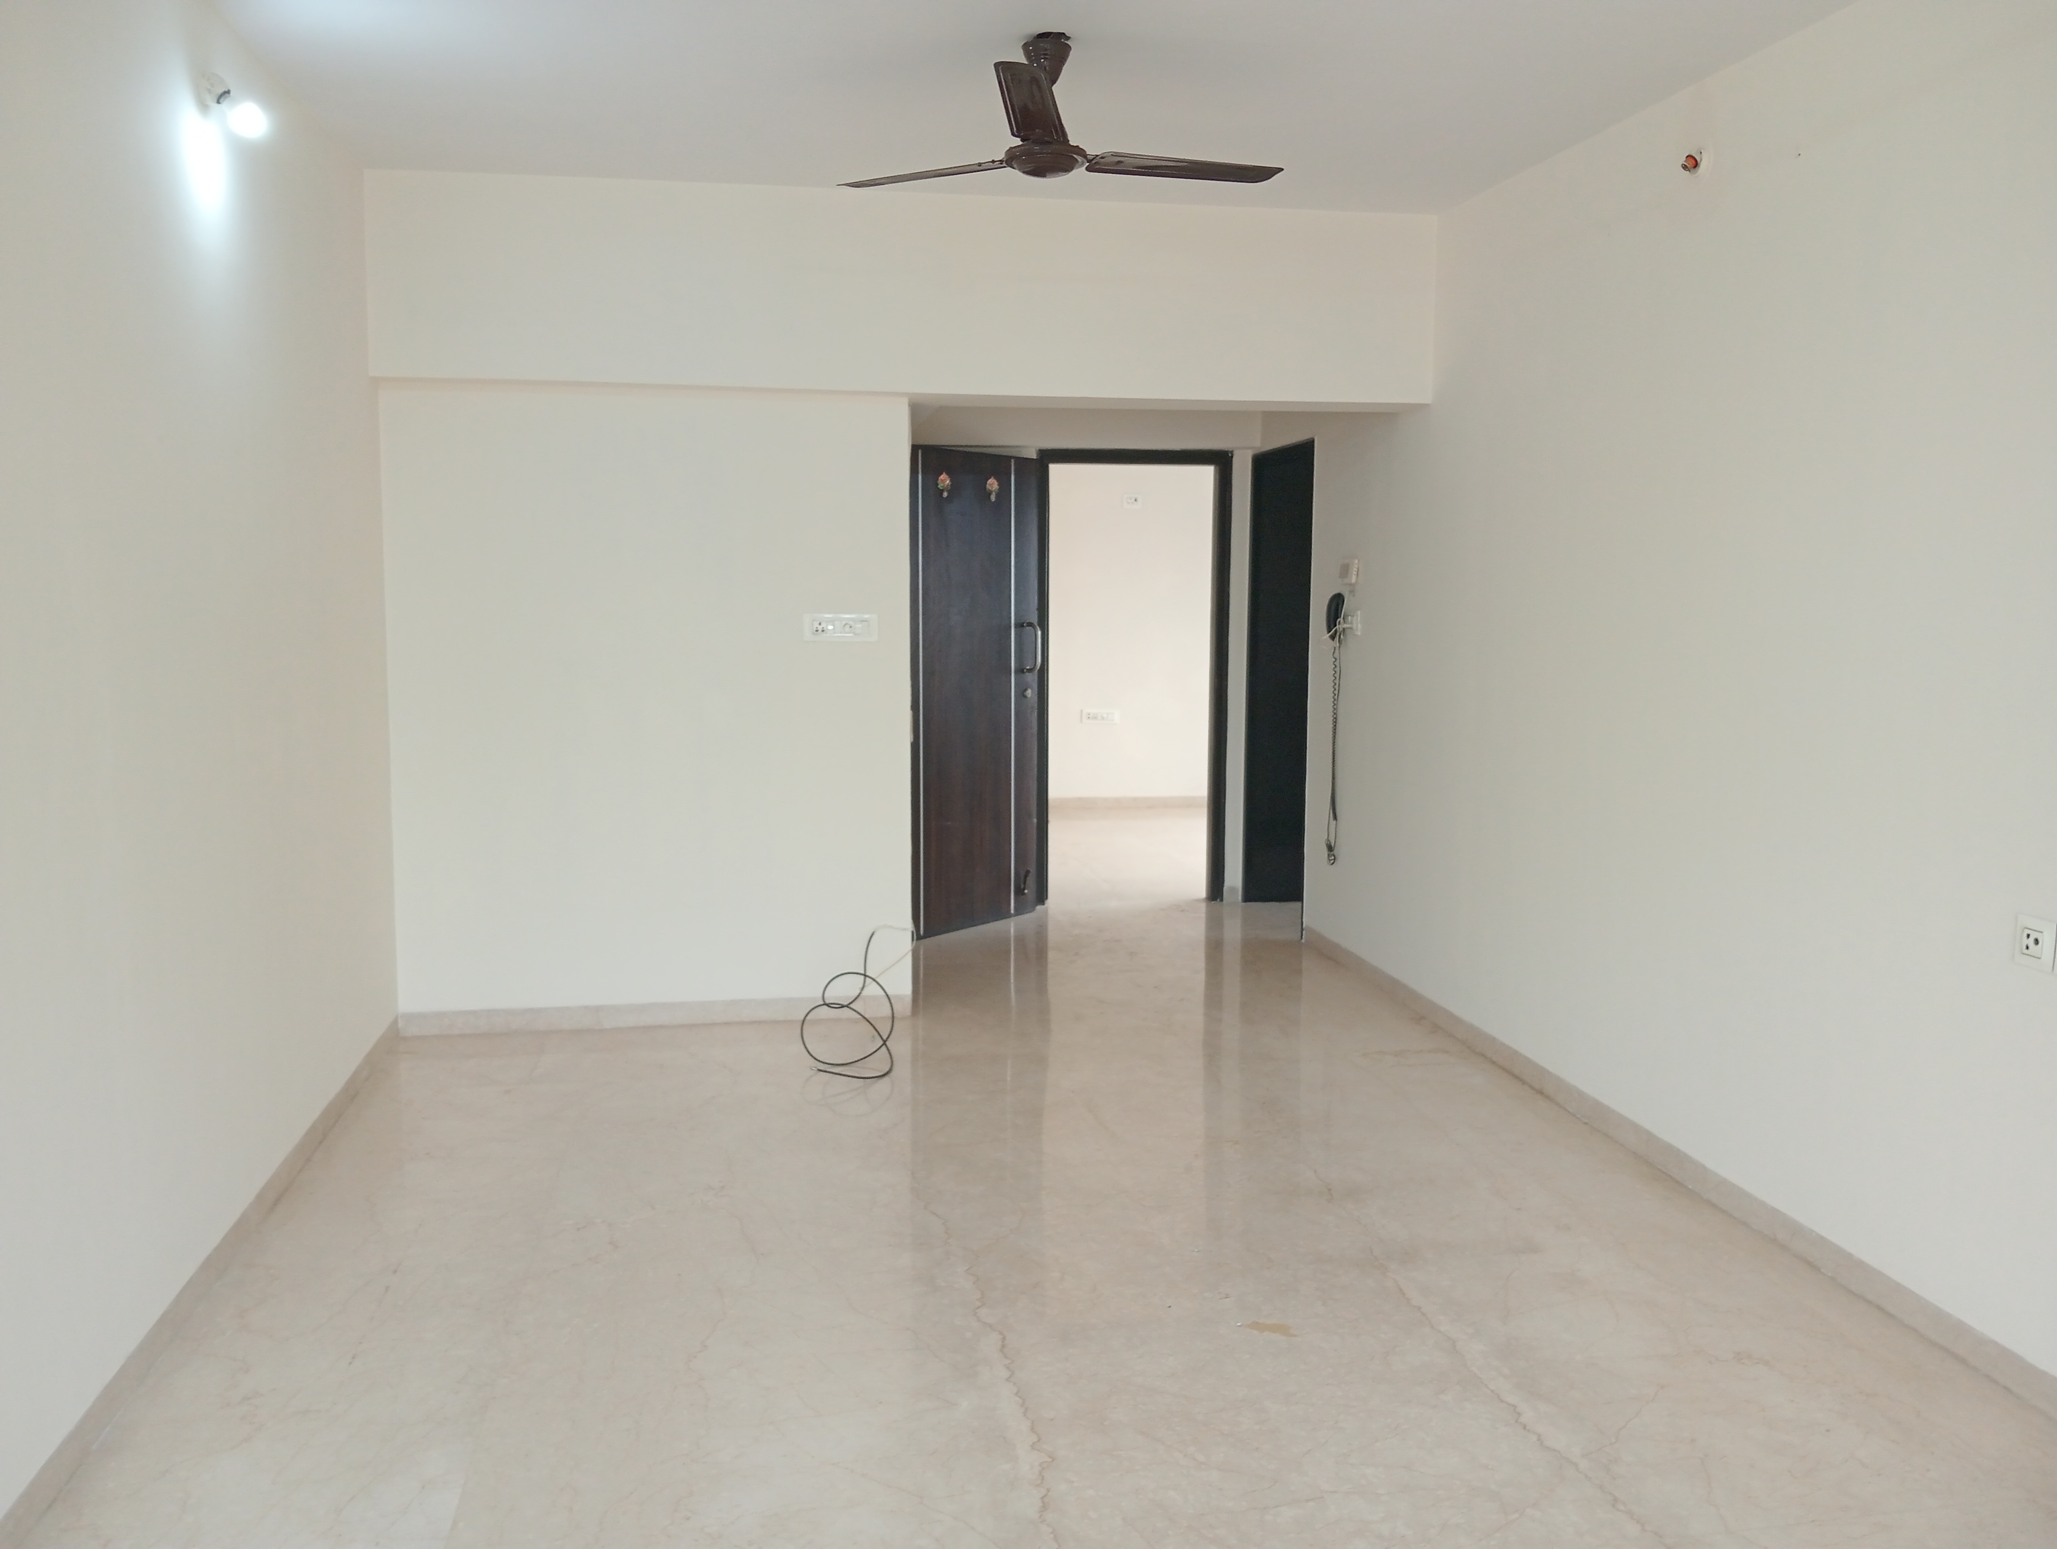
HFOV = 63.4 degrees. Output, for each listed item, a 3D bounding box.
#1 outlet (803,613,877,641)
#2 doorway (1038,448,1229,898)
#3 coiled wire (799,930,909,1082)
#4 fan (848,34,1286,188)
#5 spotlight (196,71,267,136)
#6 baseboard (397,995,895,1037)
[{"bbox_3d":[-0.627,-0.490,5.580,0.244,0.091,0.018,-1,7,-10],"label":"outlet"},{"bbox_3d":[0.481,-0.439,7.749,0.891,2.092,0.120,-1,7,-10],"label":"doorway"},{"bbox_3d":[-0.536,0.713,5.353,0.395,0.348,0.660,-1,7,-10],"label":"coiled wire"},{"bbox_3d":[0.032,-1.500,3.685,1.120,0.334,1.000,1,7,6],"label":"fan"},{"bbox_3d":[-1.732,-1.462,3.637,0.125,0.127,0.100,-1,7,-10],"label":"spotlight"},{"bbox_3d":[-1.240,0.812,5.638,1.685,0.078,0.018,-1,7,-10],"label":"baseboard"}]

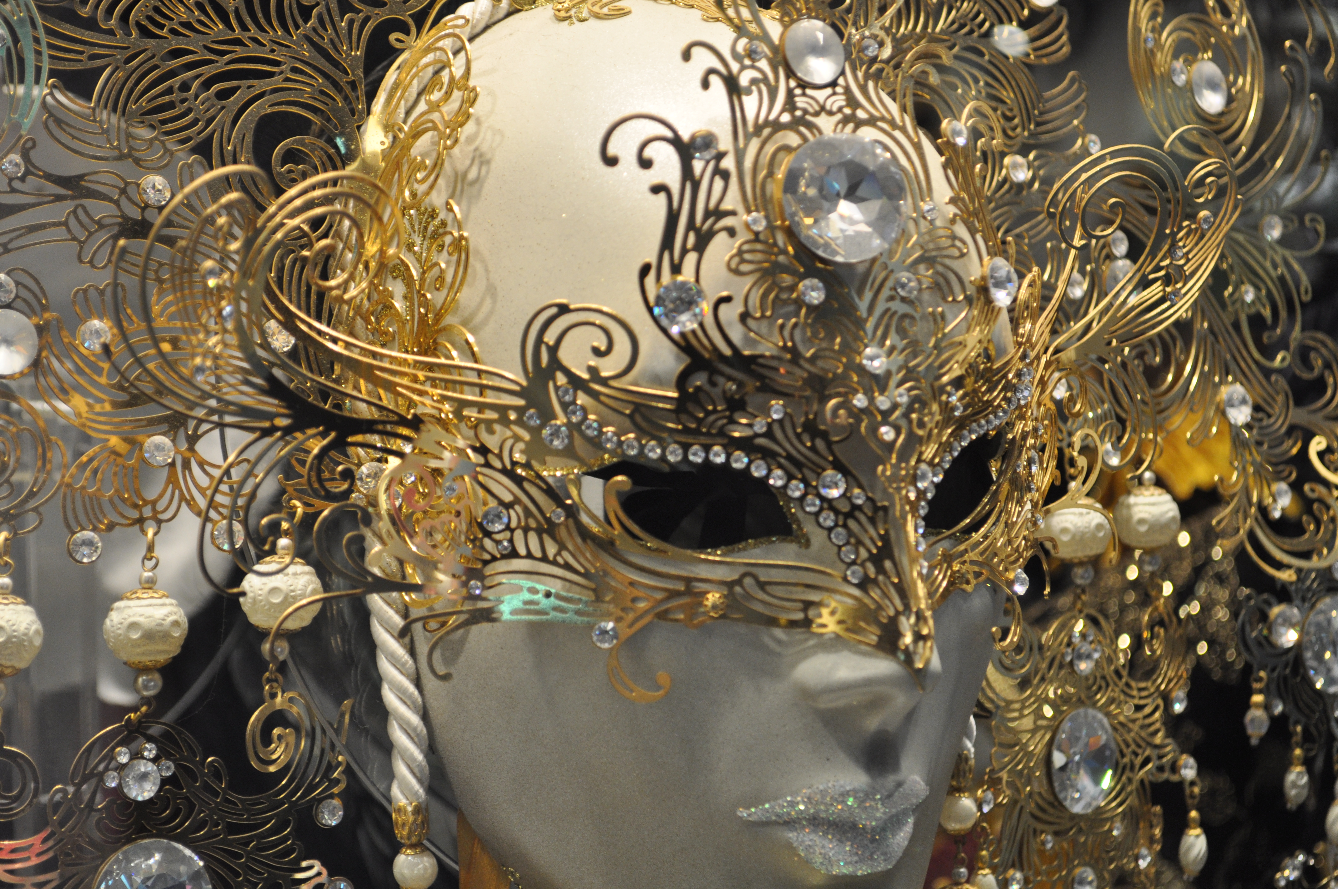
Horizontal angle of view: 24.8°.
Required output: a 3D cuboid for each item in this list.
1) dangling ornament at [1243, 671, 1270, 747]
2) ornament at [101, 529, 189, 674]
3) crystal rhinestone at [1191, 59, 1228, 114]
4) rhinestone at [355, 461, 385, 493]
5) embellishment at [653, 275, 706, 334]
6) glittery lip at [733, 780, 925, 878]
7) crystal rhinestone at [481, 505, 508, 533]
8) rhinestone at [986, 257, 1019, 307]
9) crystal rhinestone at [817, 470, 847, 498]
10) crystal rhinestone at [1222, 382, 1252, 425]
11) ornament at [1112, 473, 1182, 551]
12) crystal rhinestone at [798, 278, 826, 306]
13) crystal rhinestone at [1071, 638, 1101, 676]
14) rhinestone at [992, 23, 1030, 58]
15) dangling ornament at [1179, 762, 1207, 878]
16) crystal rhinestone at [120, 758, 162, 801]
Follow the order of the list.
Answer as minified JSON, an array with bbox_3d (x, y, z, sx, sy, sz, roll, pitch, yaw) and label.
[{"bbox_3d":[0.179,0.080,0.930,0.008,0.023,0.008,2,7,0],"label":"dangling ornament"},{"bbox_3d":[-0.124,0.037,0.722,0.020,0.035,0.020,-2,8,-30],"label":"ornament"},{"bbox_3d":[0.157,-0.104,0.885,0.016,0.016,0.006,-5,-1,-42],"label":"crystal rhinestone"},{"bbox_3d":[-0.073,0.008,0.745,0.007,0.007,0.003,3,-3,7],"label":"rhinestone"},{"bbox_3d":[0.003,-0.030,0.660,0.012,0.012,0.006,0,8,-7],"label":"embellishment"},{"bbox_3d":[0.042,0.087,0.692,0.050,0.021,0.019,-5,3,-29],"label":"glittery lip"},{"bbox_3d":[-0.041,0.017,0.710,0.006,0.006,0.003,2,-5,3],"label":"crystal rhinestone"},{"bbox_3d":[0.082,-0.040,0.748,0.012,0.012,0.005,-5,-1,-44],"label":"rhinestone"},{"bbox_3d":[0.036,0.009,0.670,0.006,0.006,0.003,-1,2,-10],"label":"crystal rhinestone"},{"bbox_3d":[0.151,-0.011,0.810,0.011,0.011,0.004,-1,0,-38],"label":"crystal rhinestone"},{"bbox_3d":[0.126,0.018,0.800,0.018,0.021,0.018,2,3,0],"label":"ornament"},{"bbox_3d":[0.031,-0.034,0.669,0.006,0.006,0.003,-1,2,-19],"label":"crystal rhinestone"},{"bbox_3d":[0.118,0.060,0.860,0.010,0.010,0.004,-4,2,-41],"label":"crystal rhinestone"},{"bbox_3d":[0.090,-0.106,0.800,0.011,0.010,0.004,1,-24,-19],"label":"rhinestone"},{"bbox_3d":[0.142,0.102,0.825,0.008,0.031,0.008,2,3,0],"label":"dangling ornament"},{"bbox_3d":[-0.110,0.070,0.634,0.009,0.009,0.004,0,0,-27],"label":"crystal rhinestone"}]

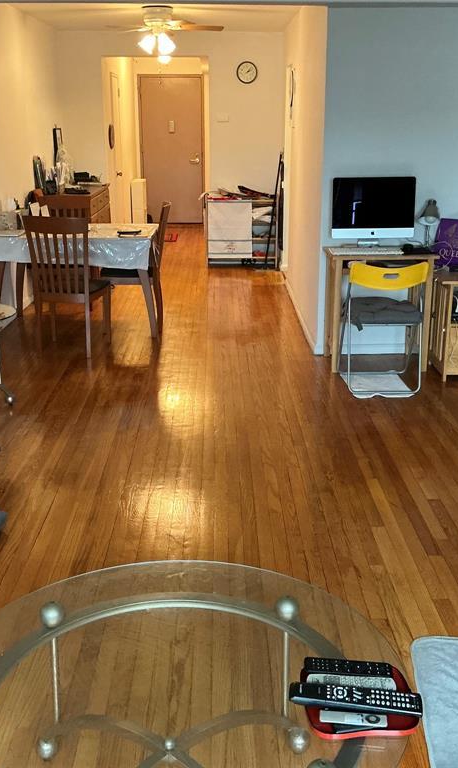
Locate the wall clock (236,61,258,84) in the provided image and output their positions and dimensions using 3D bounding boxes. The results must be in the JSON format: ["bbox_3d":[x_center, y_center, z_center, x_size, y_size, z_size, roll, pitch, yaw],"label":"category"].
[{"bbox_3d":[0.185,-3.161,8.415,0.225,0.230,0.040,0,17,0],"label":"wall clock"}]

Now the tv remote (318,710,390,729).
[{"bbox_3d":[0.231,0.625,1.541,0.124,0.009,0.032,1,17,4],"label":"tv remote"}]

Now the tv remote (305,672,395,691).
[{"bbox_3d":[0.242,0.600,1.636,0.170,0.020,0.046,1,17,5],"label":"tv remote"}]

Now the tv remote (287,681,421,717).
[{"bbox_3d":[0.225,0.561,1.468,0.226,0.026,0.046,2,17,8],"label":"tv remote"}]

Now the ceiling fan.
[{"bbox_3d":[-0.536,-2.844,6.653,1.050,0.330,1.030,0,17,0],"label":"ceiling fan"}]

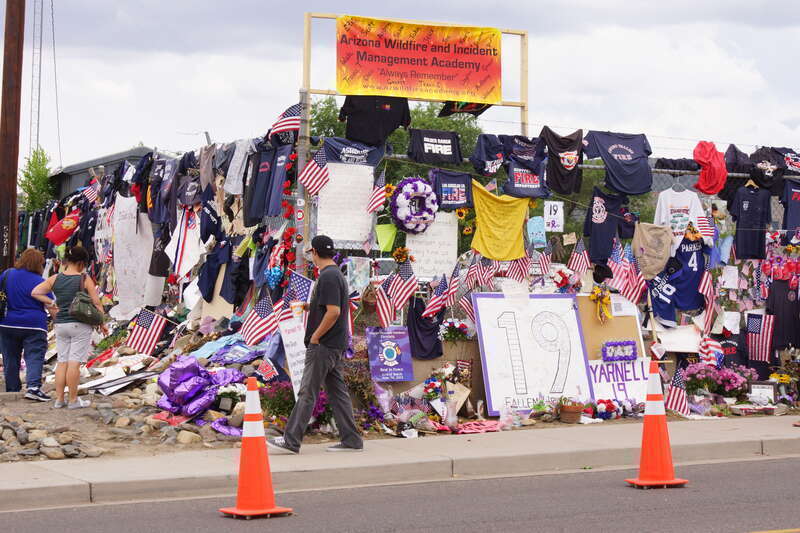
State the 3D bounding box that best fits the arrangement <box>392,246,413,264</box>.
[{"bbox_3d":[0.024,-0.106,17.600,0.200,0.180,0.140,1,0,-24],"label":"arrangement"}]

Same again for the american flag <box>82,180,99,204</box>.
[{"bbox_3d":[-3.704,-0.885,21.800,0.190,0.280,0.100,1,1,-30],"label":"american flag"}]

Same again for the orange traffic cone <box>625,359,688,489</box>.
[{"bbox_3d":[1.886,1.156,13.430,0.380,0.914,0.380,1,0,-17],"label":"orange traffic cone"}]

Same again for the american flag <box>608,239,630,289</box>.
[{"bbox_3d":[2.123,-0.010,17.700,0.200,0.480,0.100,0,0,-32],"label":"american flag"}]

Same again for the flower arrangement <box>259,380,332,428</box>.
[{"bbox_3d":[-0.929,1.227,16.200,0.650,0.430,0.420,1,0,-24],"label":"flower arrangement"}]

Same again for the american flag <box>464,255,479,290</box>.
[{"bbox_3d":[0.671,0.056,17.106,0.124,0.338,0.100,0,-1,-28],"label":"american flag"}]

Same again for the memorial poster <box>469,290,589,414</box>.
[{"bbox_3d":[1.271,0.831,17.350,1.155,1.170,0.040,0,-17,-26],"label":"memorial poster"}]

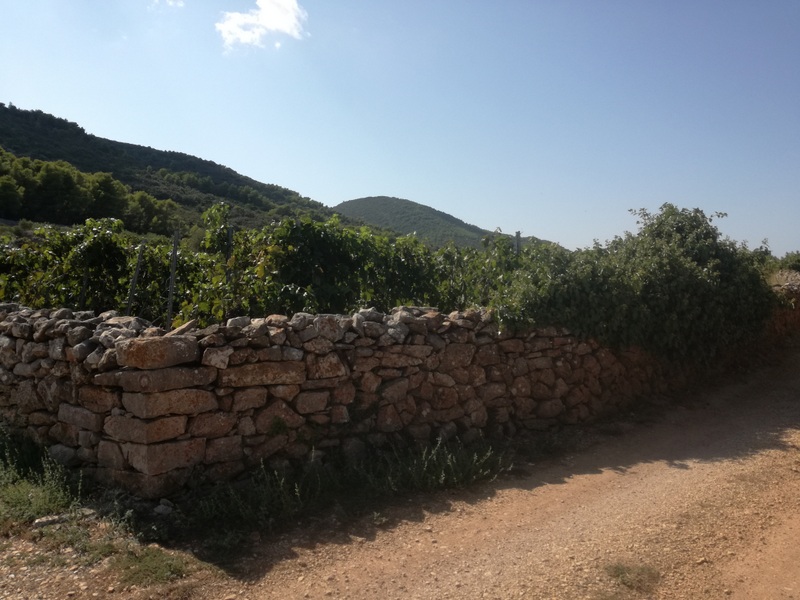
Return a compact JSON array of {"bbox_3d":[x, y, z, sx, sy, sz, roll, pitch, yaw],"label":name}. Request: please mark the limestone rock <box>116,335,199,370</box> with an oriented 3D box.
[{"bbox_3d":[-1.940,0.412,5.000,0.540,0.230,0.370,0,0,-38],"label":"limestone rock"}]

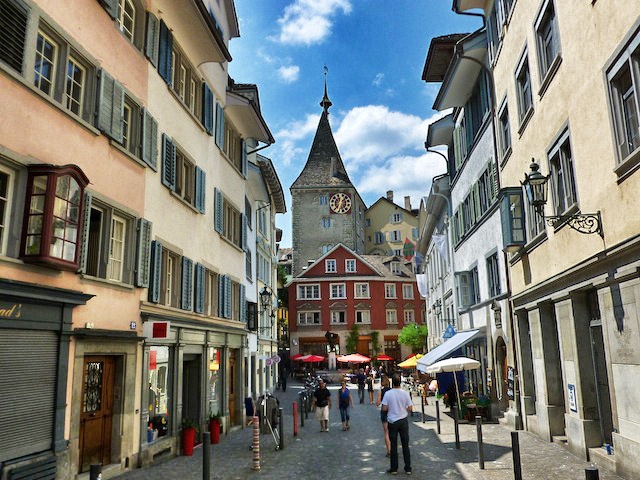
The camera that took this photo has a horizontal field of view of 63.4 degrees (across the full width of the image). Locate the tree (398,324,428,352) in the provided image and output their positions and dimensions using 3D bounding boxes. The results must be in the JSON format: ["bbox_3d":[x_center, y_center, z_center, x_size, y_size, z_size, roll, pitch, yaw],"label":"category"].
[{"bbox_3d":[8.367,10.397,46.532,3.000,5.000,3.000,-1,-12,0],"label":"tree"}]

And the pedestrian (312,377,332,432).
[{"bbox_3d":[0.088,5.428,17.083,0.660,1.720,0.420,-1,-12,1],"label":"pedestrian"}]

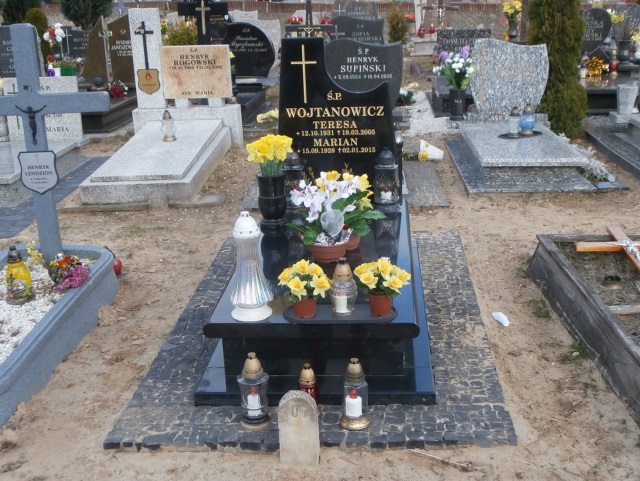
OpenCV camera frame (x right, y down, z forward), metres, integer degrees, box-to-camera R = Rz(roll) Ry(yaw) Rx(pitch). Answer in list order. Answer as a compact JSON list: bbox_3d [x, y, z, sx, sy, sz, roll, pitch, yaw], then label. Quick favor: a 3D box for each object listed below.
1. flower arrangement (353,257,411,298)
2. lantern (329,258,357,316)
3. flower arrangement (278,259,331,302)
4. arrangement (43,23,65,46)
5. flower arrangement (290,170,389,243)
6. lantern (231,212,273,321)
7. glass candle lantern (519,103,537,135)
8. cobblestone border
[{"bbox_3d":[0.245,0.142,2.814,0.230,0.181,0.216,0,20,6],"label":"flower arrangement"},{"bbox_3d":[0.088,0.181,2.860,0.116,0.247,0.116,0,20,6],"label":"lantern"},{"bbox_3d":[-0.057,0.161,2.632,0.192,0.195,0.185,0,20,5],"label":"flower arrangement"},{"bbox_3d":[-3.485,-2.706,9.212,0.274,0.284,0.245,0,20,6],"label":"arrangement"},{"bbox_3d":[0.094,-0.170,3.464,0.451,0.323,0.353,0,20,6],"label":"flower arrangement"},{"bbox_3d":[-0.267,0.086,2.661,0.172,0.410,0.172,0,20,5],"label":"lantern"},{"bbox_3d":[1.863,-1.086,6.269,0.132,0.284,0.132,0,20,6],"label":"glass candle lantern"},{"bbox_3d":[0.046,0.386,3.683,1.548,0.059,2.215,-1,21,6],"label":"cobblestone border"}]

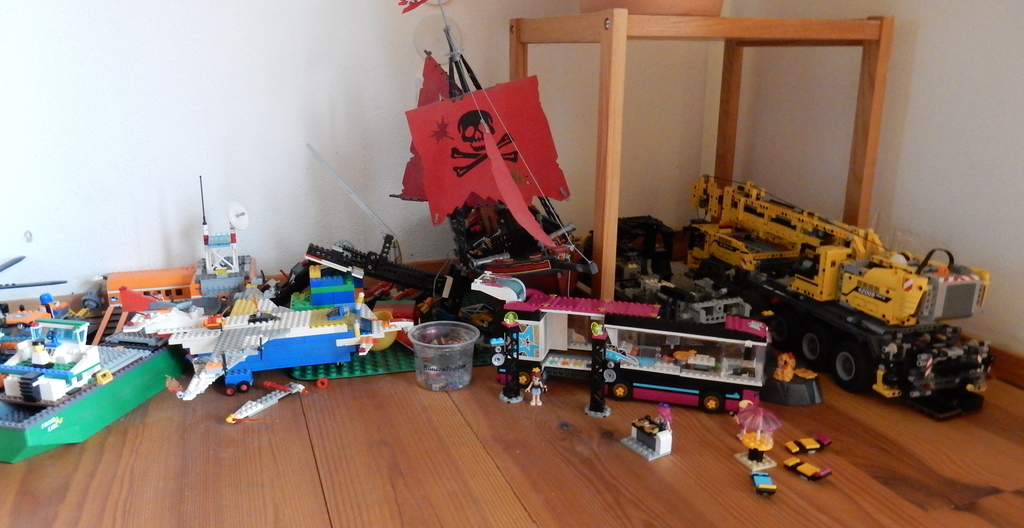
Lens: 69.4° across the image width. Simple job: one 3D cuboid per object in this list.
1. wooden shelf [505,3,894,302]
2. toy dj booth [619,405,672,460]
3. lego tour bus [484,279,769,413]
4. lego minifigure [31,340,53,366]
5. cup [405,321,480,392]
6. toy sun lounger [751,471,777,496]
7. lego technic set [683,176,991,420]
[{"bbox_3d":[0.284,-0.164,1.265,0.471,0.483,0.384,-6,17,-20],"label":"wooden shelf"},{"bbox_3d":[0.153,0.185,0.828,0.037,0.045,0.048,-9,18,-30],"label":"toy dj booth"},{"bbox_3d":[0.141,0.100,0.962,0.361,0.138,0.075,5,16,17],"label":"lego tour bus"},{"bbox_3d":[-0.558,0.106,0.882,0.019,0.033,0.017,3,16,9],"label":"lego minifigure"},{"bbox_3d":[-0.091,0.125,0.994,0.096,0.071,0.096,0,16,0],"label":"cup"},{"bbox_3d":[0.256,0.223,0.750,0.018,0.016,0.041,2,16,6],"label":"toy sun lounger"},{"bbox_3d":[0.462,0.007,1.179,0.153,0.200,0.590,-4,16,-14],"label":"lego technic set"}]

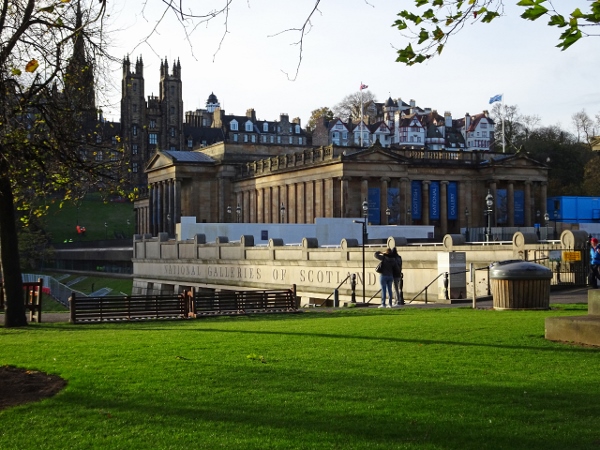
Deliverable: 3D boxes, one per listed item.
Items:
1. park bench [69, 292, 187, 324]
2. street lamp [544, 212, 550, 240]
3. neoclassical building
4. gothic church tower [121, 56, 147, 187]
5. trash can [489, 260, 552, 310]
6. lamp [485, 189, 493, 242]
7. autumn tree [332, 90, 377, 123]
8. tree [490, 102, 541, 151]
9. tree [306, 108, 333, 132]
[{"bbox_3d":[-4.351,2.072,22.800,2.900,0.800,0.600,0,-1,-27],"label":"park bench"},{"bbox_3d":[27.735,0.490,101.000,0.500,4.200,0.500,0,-1,0],"label":"street lamp"},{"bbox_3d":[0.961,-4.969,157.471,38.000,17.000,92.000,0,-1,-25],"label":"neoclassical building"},{"bbox_3d":[-49.508,-30.101,268.000,6.300,40.000,6.300,0,-1,-25],"label":"gothic church tower"},{"bbox_3d":[5.725,1.542,23.400,1.620,1.230,1.620,-1,-1,17],"label":"trash can"},{"bbox_3d":[11.731,-0.116,56.000,0.500,4.200,0.500,0,-1,0],"label":"lamp"},{"bbox_3d":[21.769,-44.721,360.000,17.600,18.000,17.600,0,-1,0],"label":"autumn tree"},{"bbox_3d":[77.527,-34.171,325.000,19.100,20.000,19.100,0,-1,0],"label":"tree"},{"bbox_3d":[7.847,-38.859,345.000,10.700,13.000,10.700,0,-1,0],"label":"tree"}]

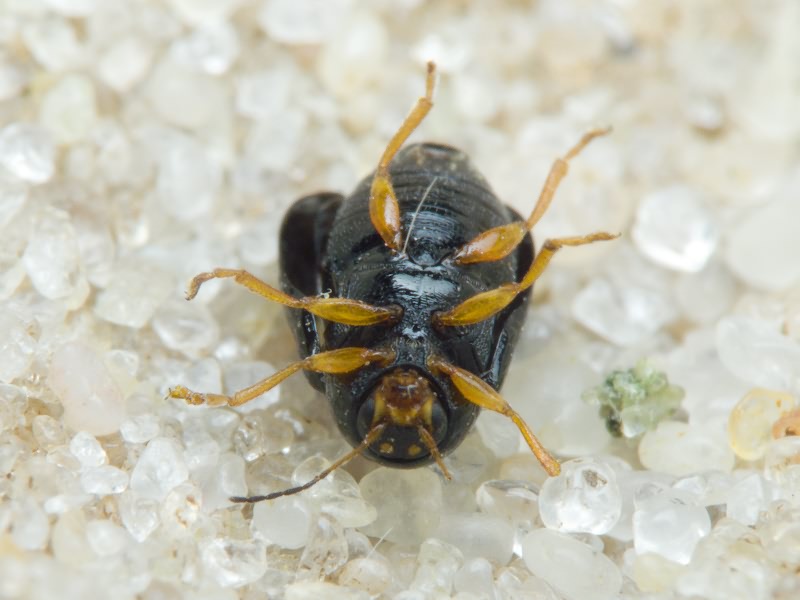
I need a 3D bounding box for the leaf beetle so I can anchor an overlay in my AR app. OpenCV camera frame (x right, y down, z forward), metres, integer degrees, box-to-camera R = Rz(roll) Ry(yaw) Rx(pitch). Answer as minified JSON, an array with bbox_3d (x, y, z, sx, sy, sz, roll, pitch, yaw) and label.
[{"bbox_3d":[0.000,0.000,0.016,0.003,0.002,0.003,4,45,4],"label":"leaf beetle"}]

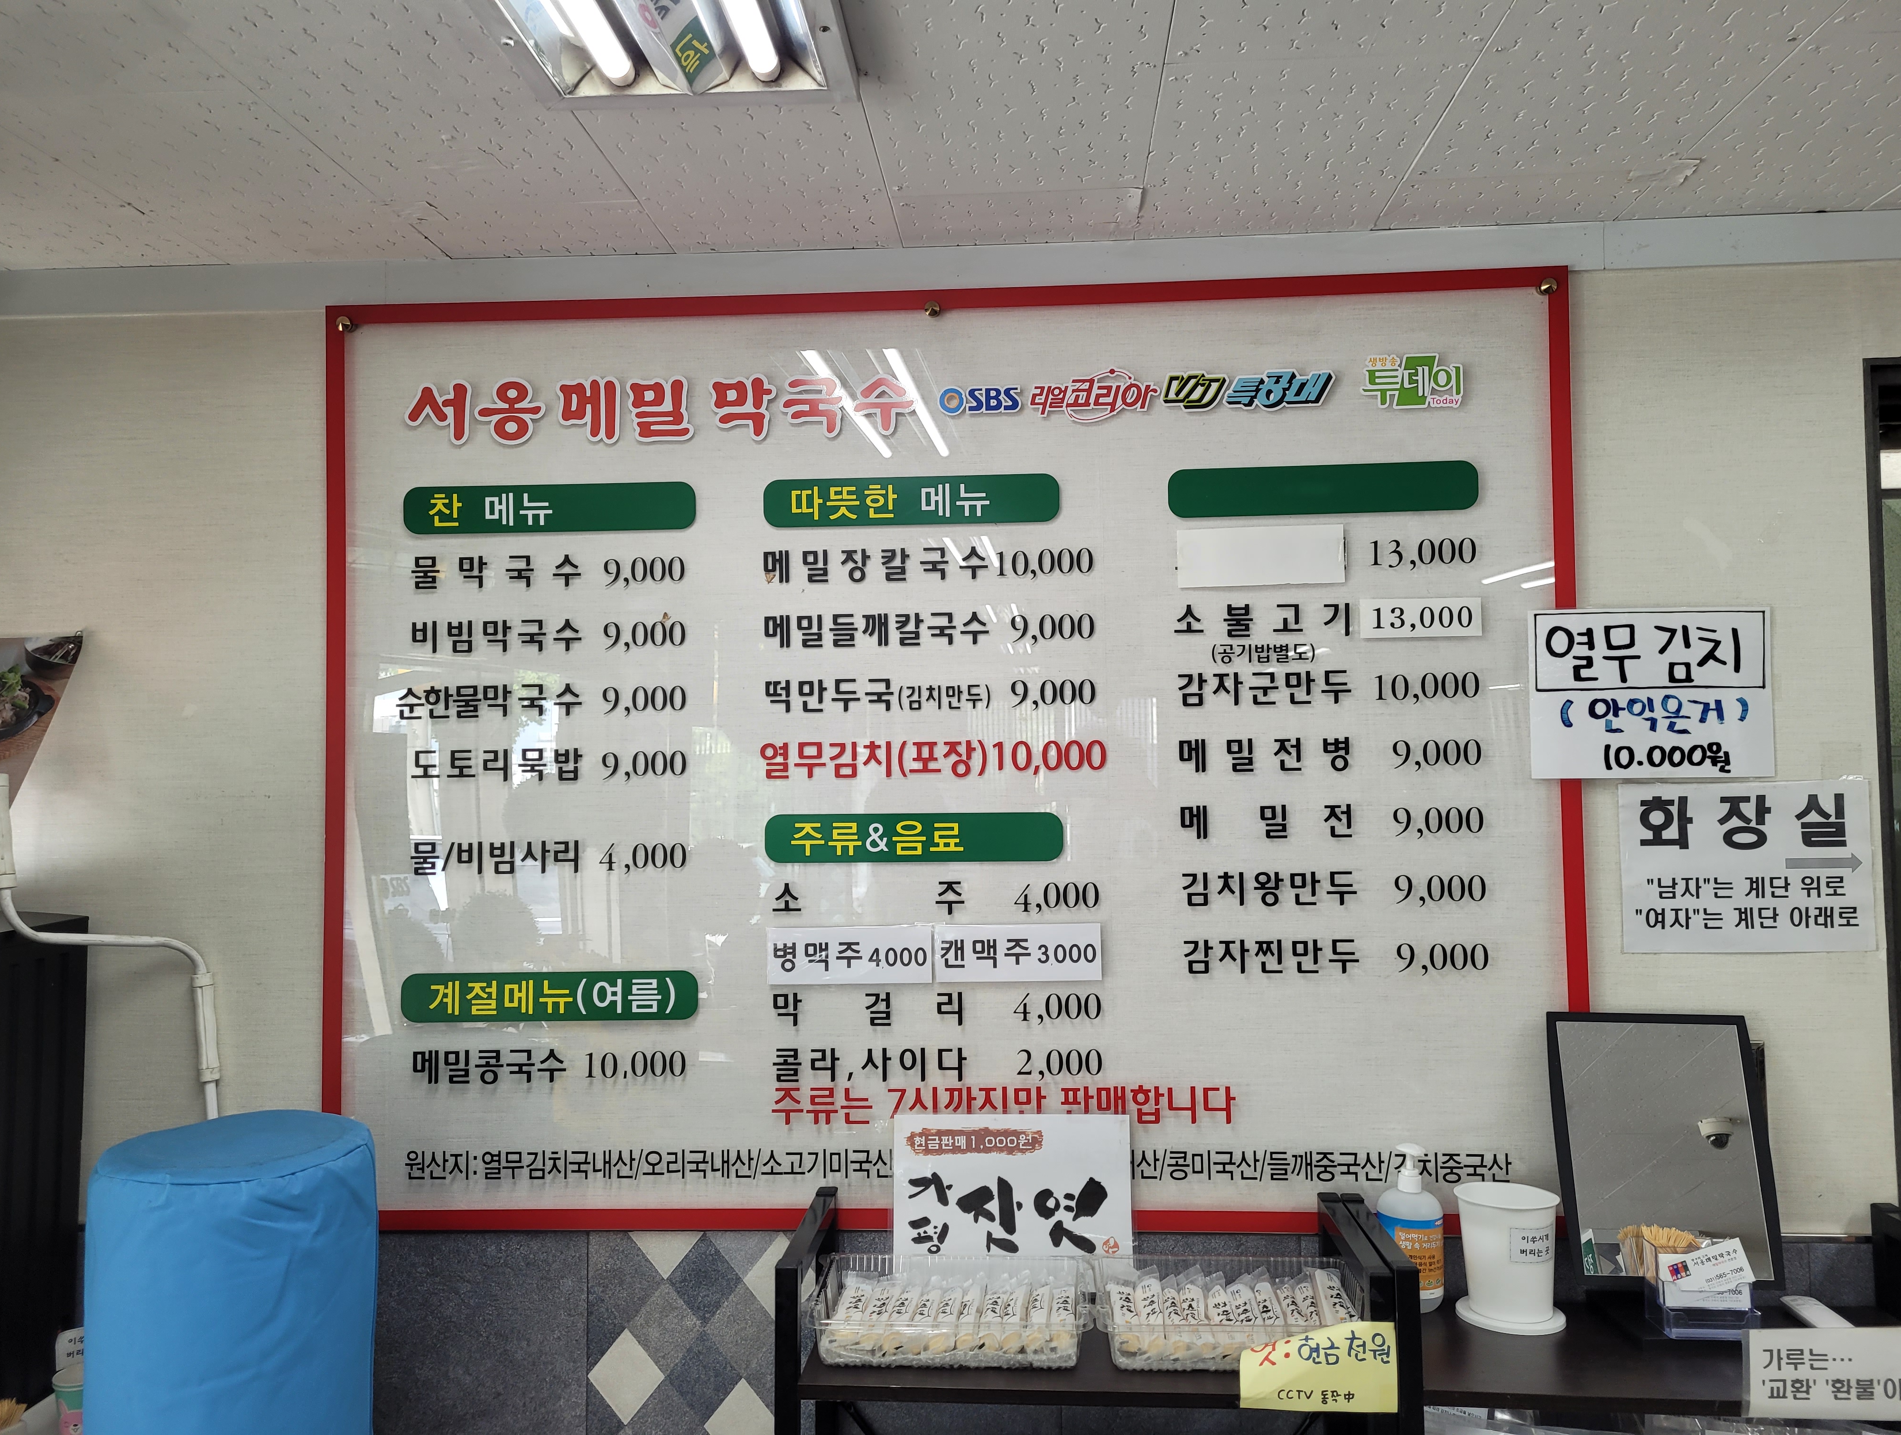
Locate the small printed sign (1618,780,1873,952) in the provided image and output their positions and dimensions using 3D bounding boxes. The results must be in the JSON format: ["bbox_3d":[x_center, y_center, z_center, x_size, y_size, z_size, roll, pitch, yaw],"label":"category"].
[{"bbox_3d":[0.985,0.185,1.776,0.299,0.212,0.008,-1,-2,3],"label":"small printed sign"}]

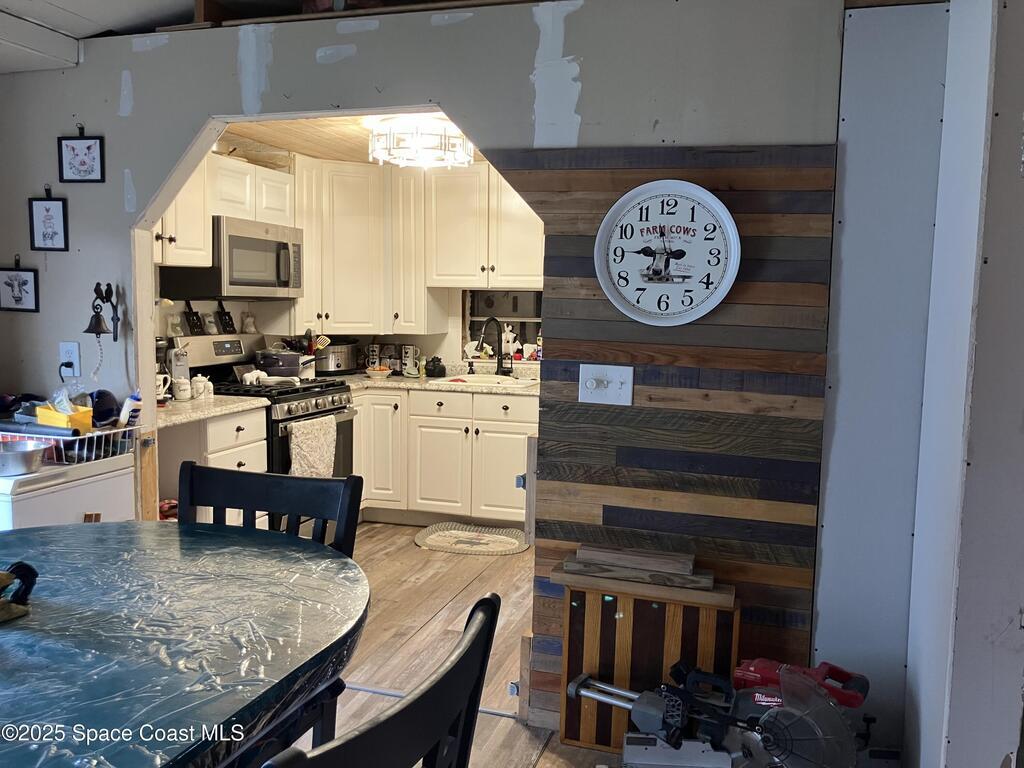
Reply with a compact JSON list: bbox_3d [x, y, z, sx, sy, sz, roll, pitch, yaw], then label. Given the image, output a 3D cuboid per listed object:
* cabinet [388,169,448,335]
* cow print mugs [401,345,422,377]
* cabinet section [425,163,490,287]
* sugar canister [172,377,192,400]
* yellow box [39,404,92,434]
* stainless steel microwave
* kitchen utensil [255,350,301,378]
[{"bbox_3d":[-0.612,-0.864,5.439,0.255,1.065,0.345,3,6,17],"label":"cabinet"},{"bbox_3d":[-0.669,-0.155,5.480,0.125,0.205,0.090,0,6,-7],"label":"cow print mugs"},{"bbox_3d":[-0.301,-1.018,5.442,0.436,0.771,0.325,3,6,18],"label":"cabinet section"},{"bbox_3d":[-1.629,0.021,4.100,0.082,0.116,0.078,-1,6,-22],"label":"sugar canister"},{"bbox_3d":[-1.692,0.146,3.137,0.149,0.106,0.110,5,8,15],"label":"yellow box"},{"bbox_3d":[-1.485,-0.660,4.458,0.400,0.405,0.745,3,6,17],"label":"stainless steel microwave"},{"bbox_3d":[-1.357,-0.112,4.794,0.250,0.155,0.250,-2,6,-29],"label":"kitchen utensil"}]

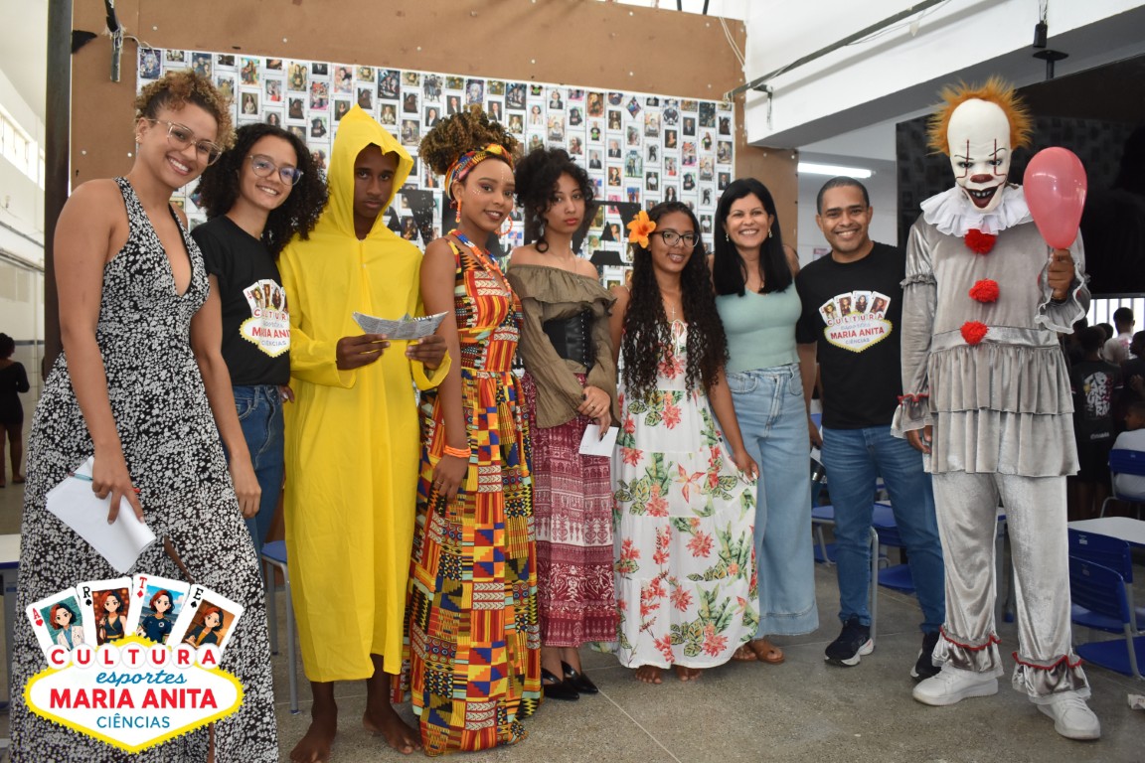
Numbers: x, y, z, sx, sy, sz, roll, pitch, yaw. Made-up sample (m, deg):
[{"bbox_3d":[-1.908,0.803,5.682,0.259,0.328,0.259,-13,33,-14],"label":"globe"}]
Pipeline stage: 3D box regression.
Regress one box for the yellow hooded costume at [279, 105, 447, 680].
[{"bbox_3d":[-0.578,0.021,2.711,0.480,1.570,0.420,0,1,-18],"label":"yellow hooded costume"}]

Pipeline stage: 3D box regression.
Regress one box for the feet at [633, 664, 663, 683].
[{"bbox_3d":[0.264,0.950,3.373,0.090,0.080,0.220,0,1,9],"label":"feet"}]

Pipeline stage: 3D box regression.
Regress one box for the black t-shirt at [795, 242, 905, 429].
[{"bbox_3d":[0.976,-0.141,3.428,0.430,0.670,0.270,0,1,12],"label":"black t-shirt"}]

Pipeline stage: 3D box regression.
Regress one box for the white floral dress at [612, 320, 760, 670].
[{"bbox_3d":[0.387,0.351,3.349,0.500,1.220,0.420,0,1,2],"label":"white floral dress"}]

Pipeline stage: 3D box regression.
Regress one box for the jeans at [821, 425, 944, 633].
[{"bbox_3d":[1.071,0.474,3.422,0.430,0.830,0.340,0,1,18],"label":"jeans"}]

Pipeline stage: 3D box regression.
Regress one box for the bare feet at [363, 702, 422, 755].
[{"bbox_3d":[-0.506,0.957,2.784,0.100,0.095,0.240,-1,2,-37],"label":"bare feet"}]

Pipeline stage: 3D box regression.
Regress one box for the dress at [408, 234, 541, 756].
[{"bbox_3d":[-0.280,0.293,2.848,0.400,1.410,0.400,-1,2,-36],"label":"dress"}]

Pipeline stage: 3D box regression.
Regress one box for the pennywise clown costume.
[{"bbox_3d":[1.276,0.044,2.982,0.620,1.890,0.500,1,2,27],"label":"pennywise clown costume"}]

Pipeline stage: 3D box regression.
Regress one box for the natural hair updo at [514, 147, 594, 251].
[{"bbox_3d":[-0.060,-0.591,3.197,0.250,0.310,0.250,-1,1,-21],"label":"natural hair updo"}]

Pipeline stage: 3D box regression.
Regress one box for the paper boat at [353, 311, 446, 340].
[{"bbox_3d":[-0.434,-0.134,2.467,0.240,0.075,0.070,0,1,-12],"label":"paper boat"}]

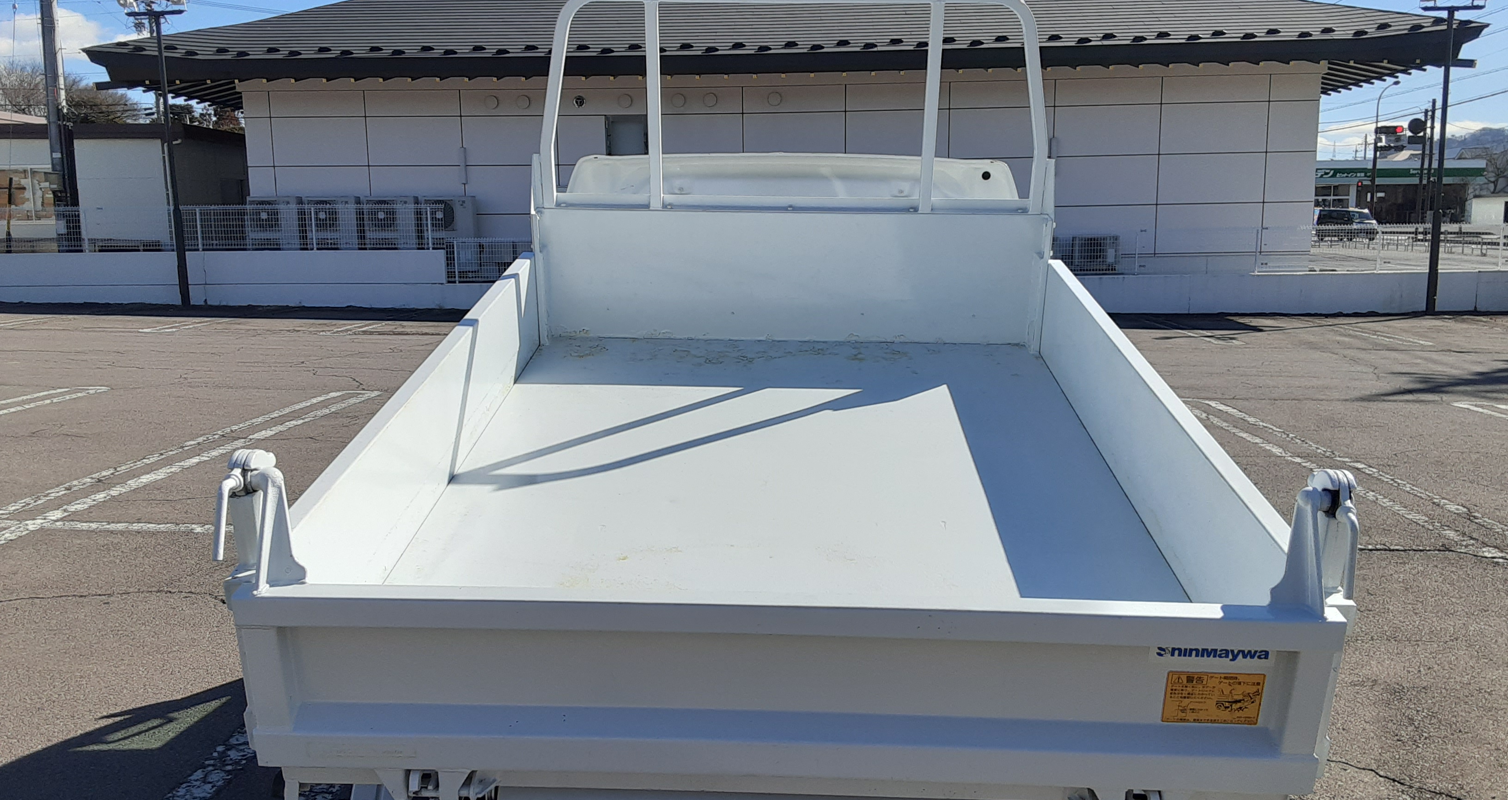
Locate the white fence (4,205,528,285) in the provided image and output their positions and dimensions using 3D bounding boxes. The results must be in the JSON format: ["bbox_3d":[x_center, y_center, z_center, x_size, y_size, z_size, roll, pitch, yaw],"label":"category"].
[{"bbox_3d":[-8.377,-2.704,20.373,8.800,1.330,0.080,0,9,2],"label":"white fence"}]

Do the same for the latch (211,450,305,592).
[{"bbox_3d":[-0.621,0.151,1.470,0.098,0.180,0.058,1,20,2],"label":"latch"}]

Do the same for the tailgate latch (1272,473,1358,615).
[{"bbox_3d":[0.686,0.175,1.431,0.094,0.180,0.058,1,20,2],"label":"tailgate latch"}]

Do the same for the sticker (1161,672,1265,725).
[{"bbox_3d":[0.595,0.387,1.522,0.124,0.076,0.004,1,20,2],"label":"sticker"}]

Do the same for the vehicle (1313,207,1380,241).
[{"bbox_3d":[31.519,-9.296,62.500,1.500,1.750,3.450,-4,10,-18],"label":"vehicle"}]

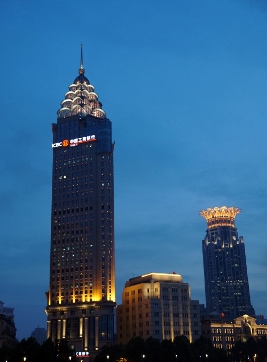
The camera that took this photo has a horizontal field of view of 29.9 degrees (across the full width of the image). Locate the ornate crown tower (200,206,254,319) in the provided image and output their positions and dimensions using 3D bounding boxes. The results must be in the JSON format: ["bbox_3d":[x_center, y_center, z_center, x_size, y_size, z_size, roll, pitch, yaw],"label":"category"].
[{"bbox_3d":[118.531,129.927,630.721,47.000,198.000,47.000,2,-21,-9],"label":"ornate crown tower"}]

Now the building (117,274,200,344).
[{"bbox_3d":[11.814,70.240,242.561,27.500,46.000,30.000,11,-24,-31],"label":"building"}]

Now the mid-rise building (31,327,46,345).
[{"bbox_3d":[-169.173,298.947,886.286,26.000,73.000,24.000,2,-21,-10],"label":"mid-rise building"}]

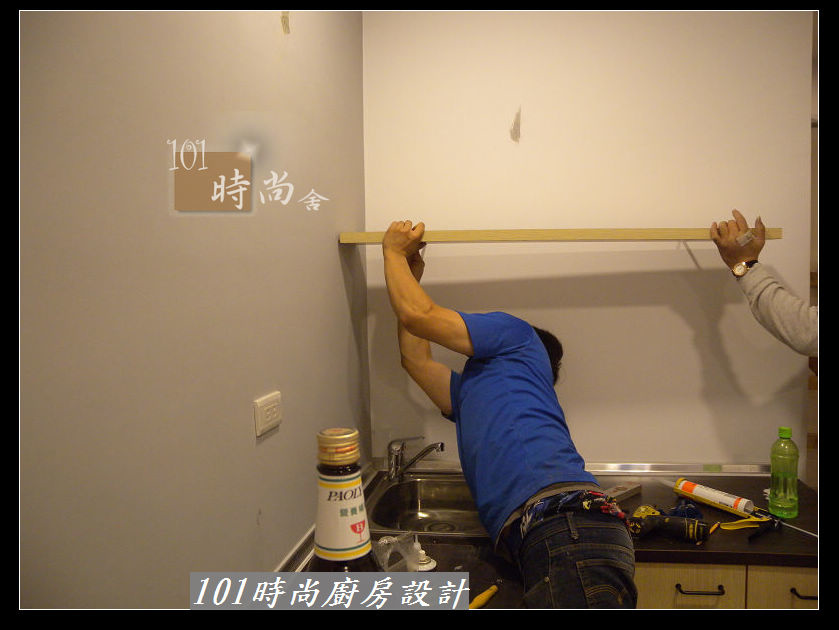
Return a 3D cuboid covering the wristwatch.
[{"bbox_3d":[0.850,-0.121,1.770,0.055,0.036,0.048,-24,0,35],"label":"wristwatch"}]

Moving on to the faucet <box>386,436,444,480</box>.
[{"bbox_3d":[-0.016,0.447,2.107,0.180,0.135,0.055,1,3,37],"label":"faucet"}]

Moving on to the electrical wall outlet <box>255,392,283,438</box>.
[{"bbox_3d":[-0.295,0.196,1.353,0.012,0.070,0.120,-1,2,9],"label":"electrical wall outlet"}]

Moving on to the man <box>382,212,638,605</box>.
[{"bbox_3d":[0.252,0.575,1.607,0.520,1.600,0.680,-2,3,-23],"label":"man"}]

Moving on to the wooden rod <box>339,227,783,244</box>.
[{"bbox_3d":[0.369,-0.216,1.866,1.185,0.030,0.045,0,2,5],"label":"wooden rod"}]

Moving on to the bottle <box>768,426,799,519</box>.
[{"bbox_3d":[0.934,0.399,1.742,0.072,0.224,0.072,-1,2,9],"label":"bottle"}]

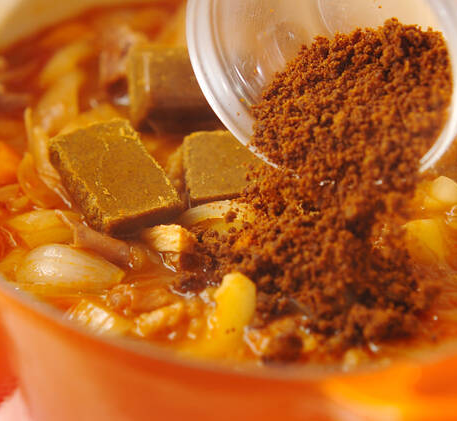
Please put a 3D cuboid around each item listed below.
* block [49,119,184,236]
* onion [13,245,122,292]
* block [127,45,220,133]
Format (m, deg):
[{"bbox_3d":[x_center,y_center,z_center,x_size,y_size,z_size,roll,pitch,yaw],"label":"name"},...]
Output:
[{"bbox_3d":[-0.035,-0.007,0.660,0.026,0.014,0.040,-15,47,-23],"label":"block"},{"bbox_3d":[-0.047,0.018,0.635,0.033,0.018,0.019,6,43,-3],"label":"onion"},{"bbox_3d":[-0.011,-0.036,0.695,0.041,0.014,0.027,2,43,-7],"label":"block"}]

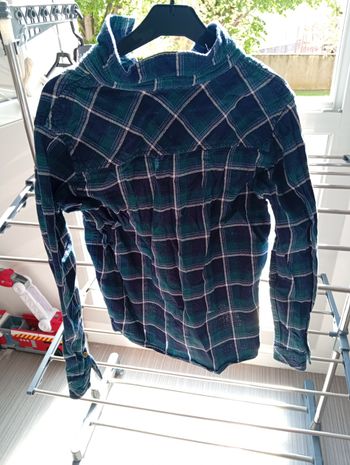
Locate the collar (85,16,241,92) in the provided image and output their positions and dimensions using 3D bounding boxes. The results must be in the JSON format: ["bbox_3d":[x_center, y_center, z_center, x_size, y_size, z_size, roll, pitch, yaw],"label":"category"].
[{"bbox_3d":[-0.013,-0.234,0.459,0.192,0.080,0.095,2,26,8],"label":"collar"}]

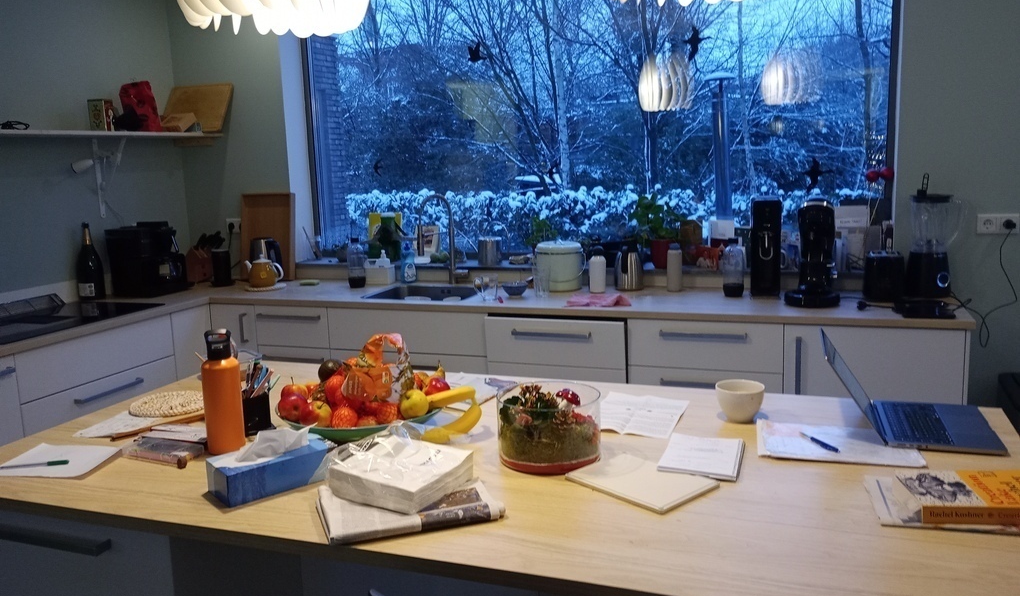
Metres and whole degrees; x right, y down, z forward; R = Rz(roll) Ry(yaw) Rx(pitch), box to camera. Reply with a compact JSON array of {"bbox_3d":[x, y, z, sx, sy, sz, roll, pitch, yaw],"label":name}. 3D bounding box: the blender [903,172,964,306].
[{"bbox_3d":[1.741,-0.243,3.346,0.235,0.480,0.190,-4,10,-10],"label":"blender"}]

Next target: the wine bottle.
[{"bbox_3d":[-2.056,-0.181,4.049,0.111,0.368,0.111,2,10,20],"label":"wine bottle"}]

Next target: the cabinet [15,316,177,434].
[{"bbox_3d":[-1.957,0.528,3.580,0.600,0.820,0.800,2,10,20],"label":"cabinet"}]

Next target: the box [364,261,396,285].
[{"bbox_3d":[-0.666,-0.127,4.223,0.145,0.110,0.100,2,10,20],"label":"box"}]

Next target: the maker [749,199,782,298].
[{"bbox_3d":[1.107,-0.224,3.553,0.118,0.410,0.200,2,10,20],"label":"maker"}]

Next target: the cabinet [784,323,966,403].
[{"bbox_3d":[1.442,0.451,3.359,0.624,0.820,0.600,2,10,20],"label":"cabinet"}]

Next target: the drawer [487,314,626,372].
[{"bbox_3d":[0.248,0.150,3.578,0.600,0.200,0.450,2,10,20],"label":"drawer"}]

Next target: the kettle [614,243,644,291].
[{"bbox_3d":[0.547,-0.141,3.785,0.125,0.205,0.155,2,10,20],"label":"kettle"}]

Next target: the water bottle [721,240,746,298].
[{"bbox_3d":[0.956,-0.128,3.522,0.088,0.242,0.088,2,10,20],"label":"water bottle"}]

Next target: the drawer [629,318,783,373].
[{"bbox_3d":[0.840,0.139,3.469,0.597,0.200,0.500,2,10,20],"label":"drawer"}]

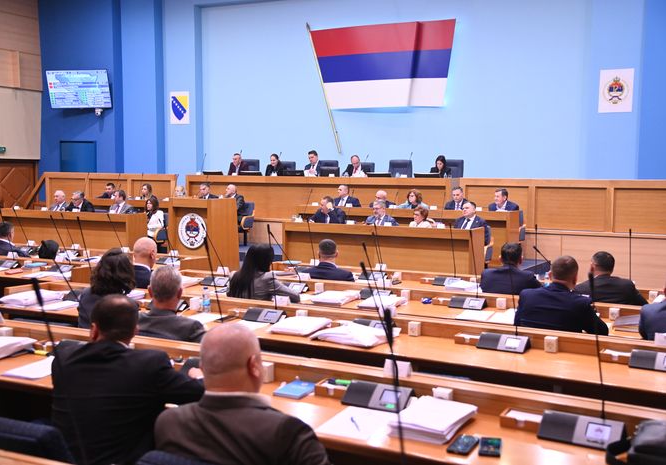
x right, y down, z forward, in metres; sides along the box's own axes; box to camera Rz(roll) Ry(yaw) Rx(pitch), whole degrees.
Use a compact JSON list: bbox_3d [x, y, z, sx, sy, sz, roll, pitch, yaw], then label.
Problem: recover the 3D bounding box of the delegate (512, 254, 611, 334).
[{"bbox_3d":[1.433,0.759,5.289,0.530,1.250,0.720,2,5,25],"label":"delegate"}]

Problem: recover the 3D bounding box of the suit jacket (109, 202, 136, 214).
[{"bbox_3d":[-3.945,-0.261,16.006,0.490,0.610,0.350,3,6,31],"label":"suit jacket"}]

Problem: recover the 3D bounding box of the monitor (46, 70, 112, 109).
[{"bbox_3d":[-6.317,-3.575,21.341,1.660,0.945,0.070,1,20,12],"label":"monitor"}]

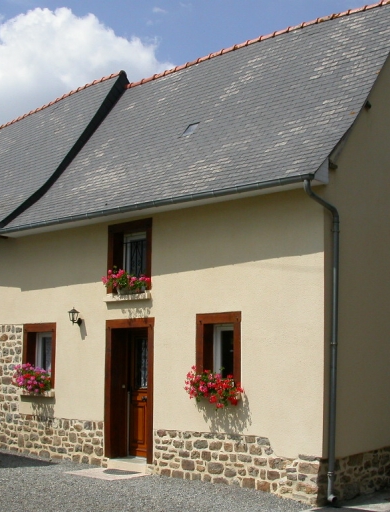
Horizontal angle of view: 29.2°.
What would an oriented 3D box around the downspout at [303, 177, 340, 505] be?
[{"bbox_3d":[1.625,1.112,9.749,0.180,4.100,0.700,-6,-11,41],"label":"downspout"}]

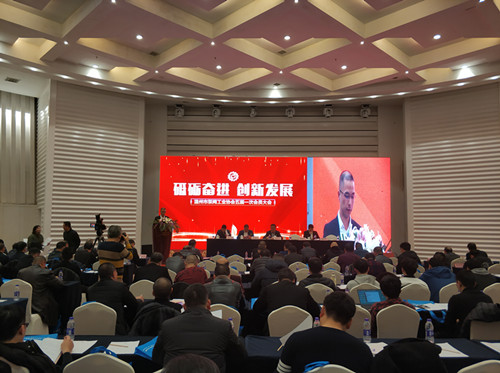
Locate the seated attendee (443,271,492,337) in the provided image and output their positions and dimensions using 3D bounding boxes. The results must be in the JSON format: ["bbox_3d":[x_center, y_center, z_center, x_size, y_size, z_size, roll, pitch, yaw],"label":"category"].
[{"bbox_3d":[2.245,1.534,4.169,0.530,1.230,0.820,3,-6,-22],"label":"seated attendee"}]

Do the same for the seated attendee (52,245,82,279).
[{"bbox_3d":[-3.253,1.714,6.865,0.540,1.260,0.780,-1,-6,12],"label":"seated attendee"}]

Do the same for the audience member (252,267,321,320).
[{"bbox_3d":[0.414,1.555,4.374,0.700,1.280,0.750,0,-5,0],"label":"audience member"}]

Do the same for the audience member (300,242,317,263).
[{"bbox_3d":[1.529,2.132,10.340,0.480,1.260,0.800,0,-6,0],"label":"audience member"}]

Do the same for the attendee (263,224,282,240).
[{"bbox_3d":[0.801,1.984,13.570,0.580,1.250,0.750,0,-6,0],"label":"attendee"}]

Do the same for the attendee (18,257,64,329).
[{"bbox_3d":[-2.935,1.642,5.662,0.550,1.240,0.850,-3,-7,32],"label":"attendee"}]

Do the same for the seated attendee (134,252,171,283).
[{"bbox_3d":[-1.572,1.708,6.167,0.600,1.310,0.750,0,-5,3],"label":"seated attendee"}]

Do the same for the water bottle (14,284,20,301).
[{"bbox_3d":[-3.087,1.411,5.171,0.065,0.215,0.065,0,-5,0],"label":"water bottle"}]

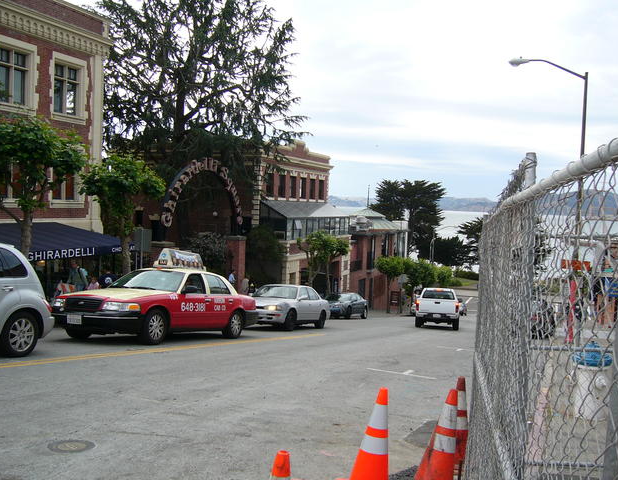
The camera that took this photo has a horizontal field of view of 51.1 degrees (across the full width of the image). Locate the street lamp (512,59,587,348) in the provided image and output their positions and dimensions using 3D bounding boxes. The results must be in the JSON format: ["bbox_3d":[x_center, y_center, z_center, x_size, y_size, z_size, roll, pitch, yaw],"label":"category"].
[{"bbox_3d":[8.166,-1.389,22.197,2.700,9.900,0.350,4,3,22],"label":"street lamp"}]

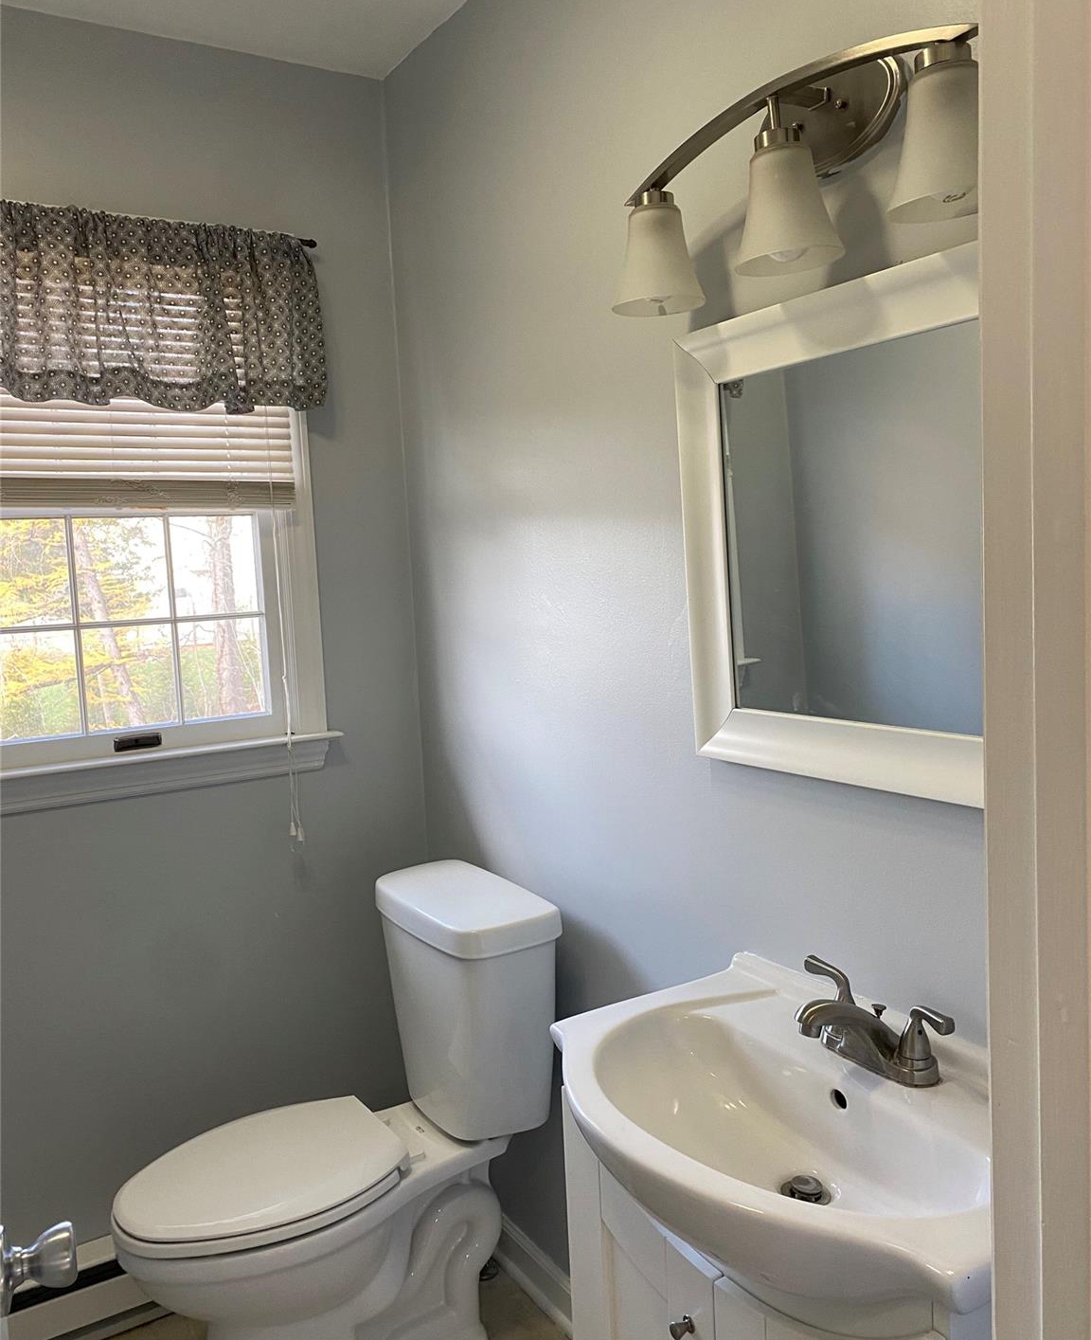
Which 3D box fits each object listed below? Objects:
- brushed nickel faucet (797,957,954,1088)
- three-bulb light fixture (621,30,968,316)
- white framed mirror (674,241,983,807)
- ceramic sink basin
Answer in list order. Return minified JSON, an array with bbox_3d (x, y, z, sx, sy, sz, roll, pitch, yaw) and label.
[{"bbox_3d":[0.335,0.397,1.210,0.153,0.096,0.207,-6,6,-31],"label":"brushed nickel faucet"},{"bbox_3d":[0.271,-0.567,1.195,0.175,0.246,0.552,-6,6,-31],"label":"three-bulb light fixture"},{"bbox_3d":[0.391,-0.147,1.210,0.030,0.565,0.709,-6,6,-31],"label":"white framed mirror"},{"bbox_3d":[0.252,0.508,1.167,0.428,0.163,0.606,-6,6,-31],"label":"ceramic sink basin"}]

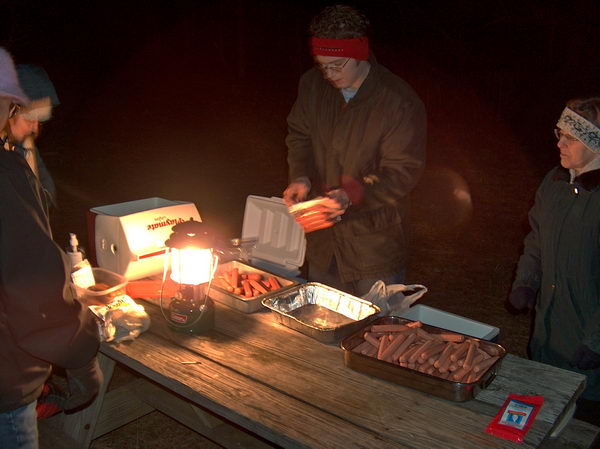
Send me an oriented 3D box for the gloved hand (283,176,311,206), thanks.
[{"bbox_3d":[-0.011,-0.108,2.100,0.090,0.100,0.100,11,17,26],"label":"gloved hand"}]

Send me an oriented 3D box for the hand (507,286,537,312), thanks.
[{"bbox_3d":[0.767,0.260,2.220,0.110,0.100,0.090,-9,19,-39],"label":"hand"}]

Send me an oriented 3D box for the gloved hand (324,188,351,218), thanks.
[{"bbox_3d":[0.123,-0.069,2.100,0.110,0.095,0.090,-3,16,-23],"label":"gloved hand"}]

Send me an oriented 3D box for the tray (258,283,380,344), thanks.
[{"bbox_3d":[0.065,0.277,1.997,0.310,0.060,0.265,17,20,41],"label":"tray"}]

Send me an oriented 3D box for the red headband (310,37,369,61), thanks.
[{"bbox_3d":[0.133,-0.591,2.150,0.175,0.080,0.200,16,20,40],"label":"red headband"}]

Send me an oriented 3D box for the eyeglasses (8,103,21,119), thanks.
[{"bbox_3d":[-0.729,-0.273,1.550,0.130,0.045,0.135,17,2,-43],"label":"eyeglasses"}]

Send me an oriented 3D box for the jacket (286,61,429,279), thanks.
[{"bbox_3d":[0.208,-0.192,2.360,0.500,0.830,0.370,10,17,24],"label":"jacket"}]

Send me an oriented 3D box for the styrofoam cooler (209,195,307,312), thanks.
[{"bbox_3d":[-0.147,0.097,2.220,0.330,0.280,0.380,14,18,35],"label":"styrofoam cooler"}]

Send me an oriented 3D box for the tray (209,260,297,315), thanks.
[{"bbox_3d":[-0.195,0.217,2.168,0.300,0.058,0.250,16,19,39],"label":"tray"}]

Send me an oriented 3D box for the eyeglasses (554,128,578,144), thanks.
[{"bbox_3d":[0.930,-0.296,2.170,0.130,0.045,0.135,5,15,6],"label":"eyeglasses"}]

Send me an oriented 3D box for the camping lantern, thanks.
[{"bbox_3d":[-0.319,0.141,1.882,0.155,0.340,0.155,3,15,-1],"label":"camping lantern"}]

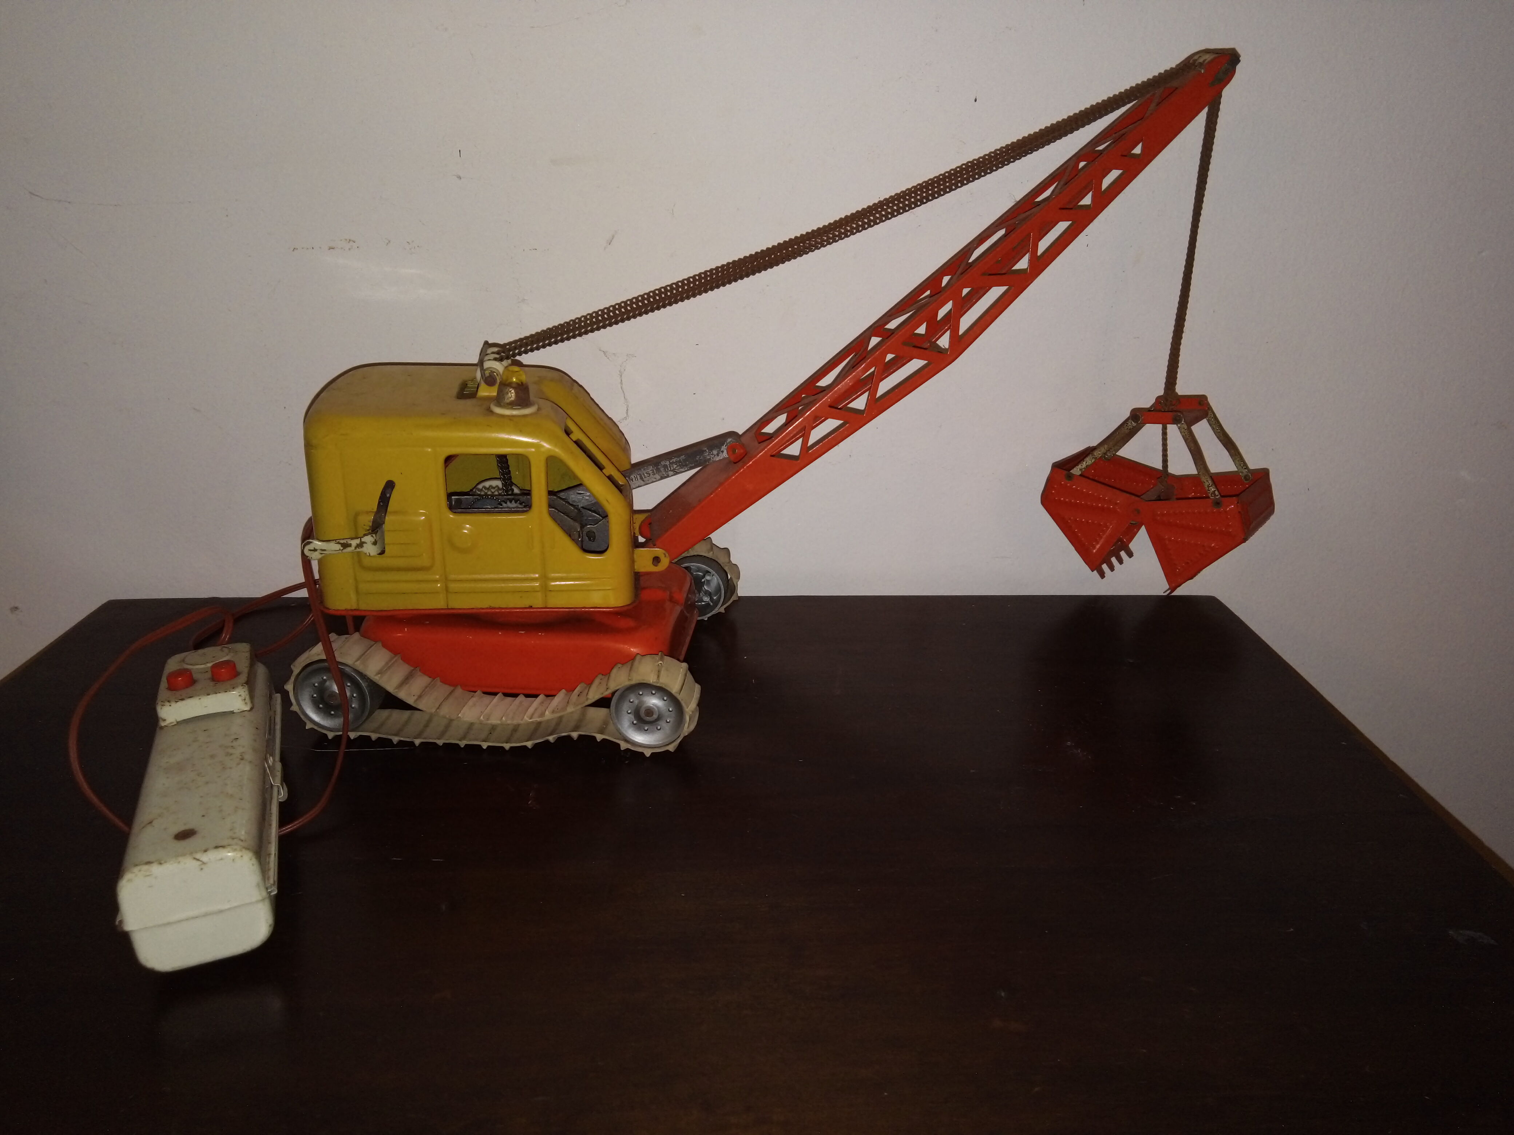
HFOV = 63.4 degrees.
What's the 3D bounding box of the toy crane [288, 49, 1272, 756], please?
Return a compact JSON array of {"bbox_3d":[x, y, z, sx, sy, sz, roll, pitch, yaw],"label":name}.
[{"bbox_3d":[0.020,-0.077,0.520,0.427,0.273,0.148,0,19,-3],"label":"toy crane"}]

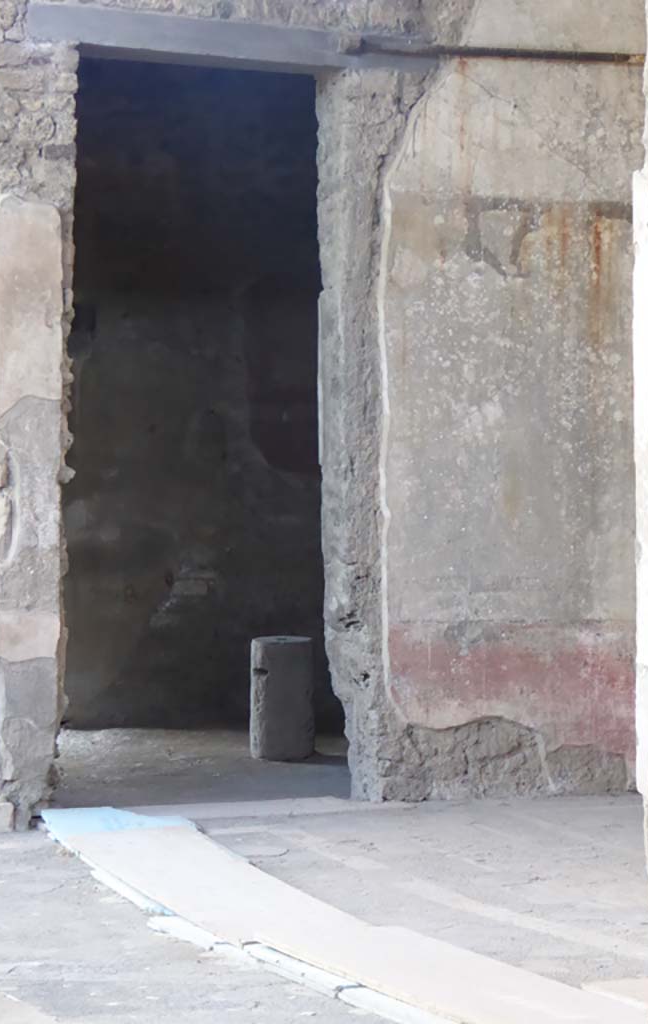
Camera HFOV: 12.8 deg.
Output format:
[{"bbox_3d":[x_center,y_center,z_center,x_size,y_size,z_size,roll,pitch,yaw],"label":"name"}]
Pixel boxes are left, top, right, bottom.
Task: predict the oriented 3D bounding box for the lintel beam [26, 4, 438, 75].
[{"bbox_3d":[-0.416,-1.927,11.924,1.792,0.180,0.360,0,2,-23],"label":"lintel beam"}]

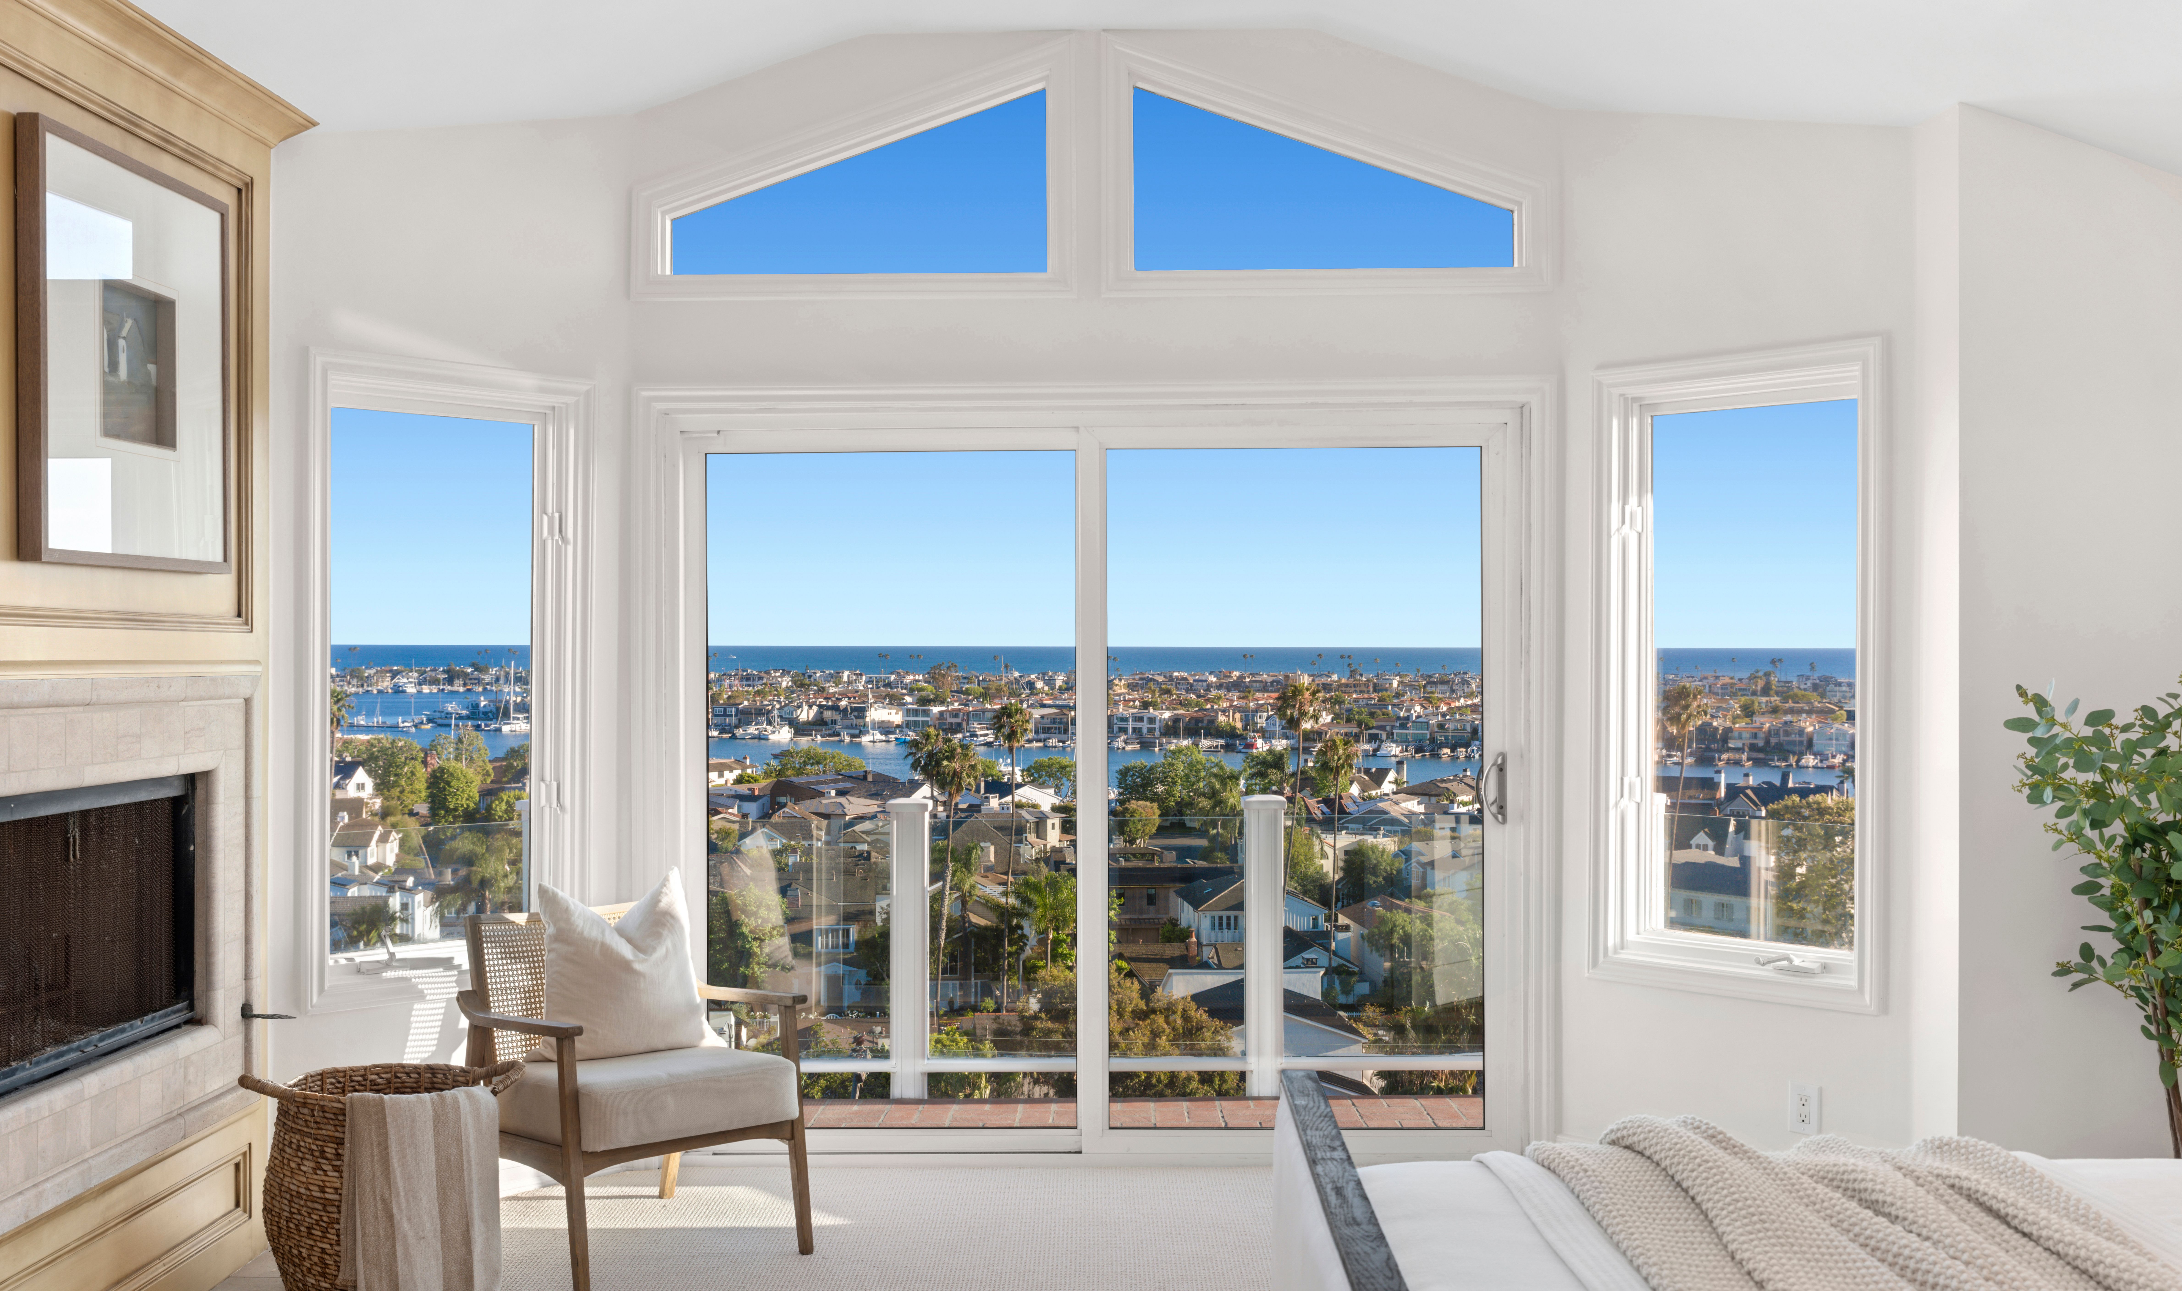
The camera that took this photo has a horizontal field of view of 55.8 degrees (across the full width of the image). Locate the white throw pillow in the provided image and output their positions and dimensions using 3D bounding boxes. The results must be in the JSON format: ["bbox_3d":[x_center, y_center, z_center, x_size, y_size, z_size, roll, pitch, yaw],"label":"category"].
[{"bbox_3d":[-1.080,0.735,4.748,0.450,0.420,0.170,0,-20,-42],"label":"white throw pillow"}]

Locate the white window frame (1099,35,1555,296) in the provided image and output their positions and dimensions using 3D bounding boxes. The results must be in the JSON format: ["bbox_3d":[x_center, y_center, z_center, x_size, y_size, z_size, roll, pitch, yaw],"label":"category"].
[{"bbox_3d":[0.625,-1.267,5.440,1.195,0.695,0.110,0,0,1],"label":"white window frame"}]

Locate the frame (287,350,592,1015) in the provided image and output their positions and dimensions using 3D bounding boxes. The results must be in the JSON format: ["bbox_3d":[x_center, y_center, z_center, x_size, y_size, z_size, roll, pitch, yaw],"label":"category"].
[{"bbox_3d":[-1.572,0.087,5.115,0.110,1.560,0.765,0,0,44],"label":"frame"}]

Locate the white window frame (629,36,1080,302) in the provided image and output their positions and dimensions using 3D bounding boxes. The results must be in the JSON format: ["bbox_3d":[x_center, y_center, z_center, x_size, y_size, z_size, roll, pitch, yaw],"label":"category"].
[{"bbox_3d":[-0.627,-1.263,5.465,1.185,0.700,0.110,0,0,1],"label":"white window frame"}]

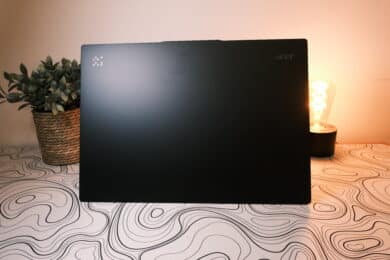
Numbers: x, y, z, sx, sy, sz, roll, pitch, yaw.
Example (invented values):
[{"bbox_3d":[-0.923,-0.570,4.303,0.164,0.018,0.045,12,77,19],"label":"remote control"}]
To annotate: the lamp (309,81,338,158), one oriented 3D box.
[{"bbox_3d":[0.282,-0.032,0.639,0.078,0.168,0.078,0,12,0],"label":"lamp"}]

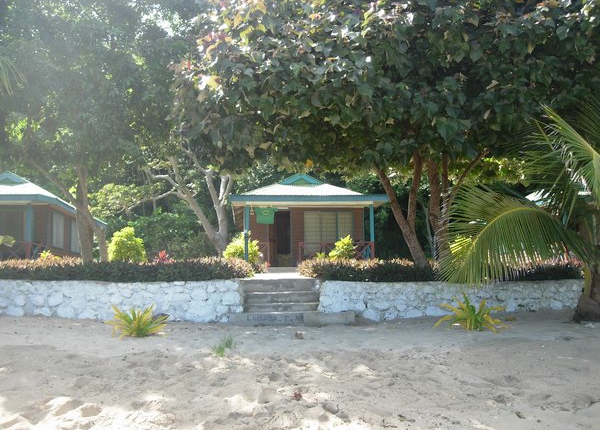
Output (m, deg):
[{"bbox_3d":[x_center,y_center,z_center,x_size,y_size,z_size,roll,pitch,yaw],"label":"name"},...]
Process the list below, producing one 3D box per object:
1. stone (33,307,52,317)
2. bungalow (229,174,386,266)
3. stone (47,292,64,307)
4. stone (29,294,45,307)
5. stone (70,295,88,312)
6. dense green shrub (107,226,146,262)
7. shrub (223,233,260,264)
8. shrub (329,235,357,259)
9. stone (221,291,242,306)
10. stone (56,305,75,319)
[{"bbox_3d":[-5.155,1.939,13.200,0.368,0.189,0.240,0,-4,-2],"label":"stone"},{"bbox_3d":[0.226,0.226,22.900,5.200,3.200,3.200,0,-4,-8],"label":"bungalow"},{"bbox_3d":[-4.895,1.693,13.200,0.328,0.278,0.240,0,-4,-2],"label":"stone"},{"bbox_3d":[-5.265,1.713,13.200,0.328,0.239,0.240,0,-4,-2],"label":"stone"},{"bbox_3d":[-4.409,1.779,13.200,0.338,0.328,0.240,0,-4,-2],"label":"stone"},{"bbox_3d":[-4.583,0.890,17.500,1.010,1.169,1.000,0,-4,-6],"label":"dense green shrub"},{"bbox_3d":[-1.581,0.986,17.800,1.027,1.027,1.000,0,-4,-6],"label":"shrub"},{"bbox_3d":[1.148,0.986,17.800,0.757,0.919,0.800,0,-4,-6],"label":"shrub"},{"bbox_3d":[-1.318,1.617,12.720,0.392,0.277,0.280,0,-4,-2],"label":"stone"},{"bbox_3d":[-4.694,1.944,13.200,0.348,0.259,0.240,0,-4,-2],"label":"stone"}]

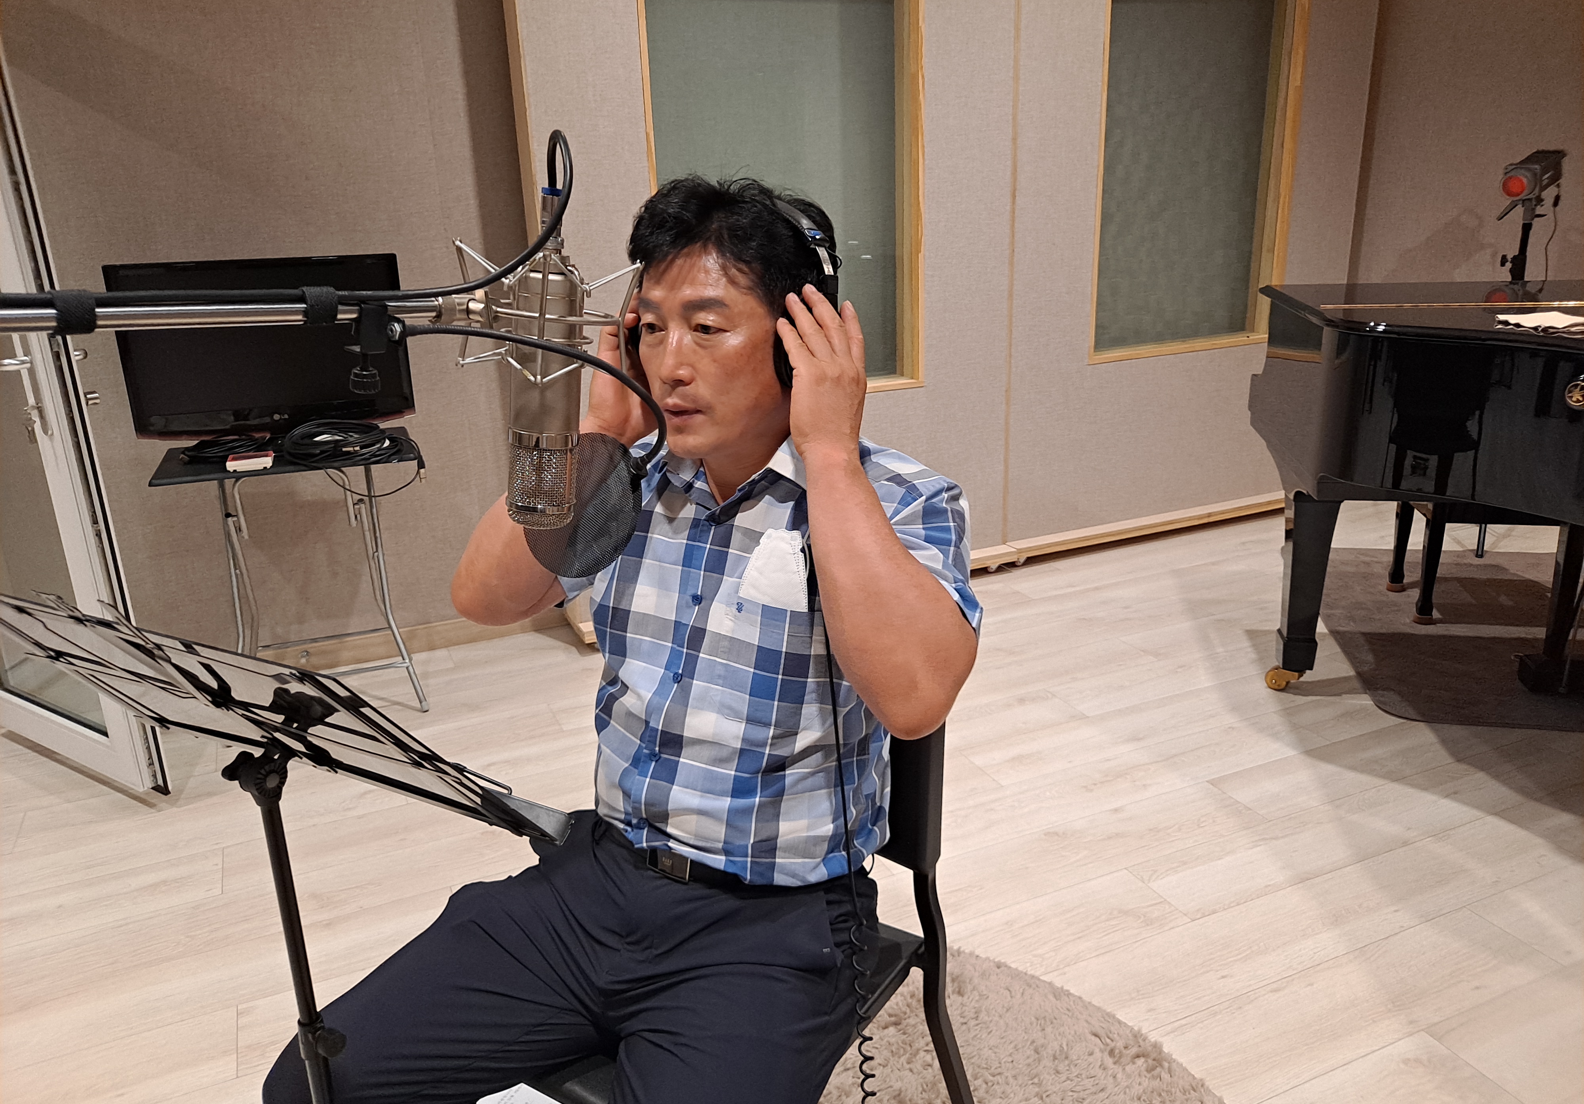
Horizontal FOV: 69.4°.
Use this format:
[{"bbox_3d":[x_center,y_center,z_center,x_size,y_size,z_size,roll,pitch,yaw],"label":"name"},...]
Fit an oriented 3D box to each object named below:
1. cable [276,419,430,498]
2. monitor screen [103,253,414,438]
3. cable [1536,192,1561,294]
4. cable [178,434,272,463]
[{"bbox_3d":[-1.078,-0.232,2.819,0.333,0.163,0.200,-7,19,-15],"label":"cable"},{"bbox_3d":[-1.295,-0.511,2.838,0.645,0.419,0.065,-9,20,-19],"label":"monitor screen"},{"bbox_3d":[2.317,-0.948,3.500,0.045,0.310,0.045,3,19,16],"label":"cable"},{"bbox_3d":[-1.386,-0.253,2.812,0.208,0.052,0.130,-7,19,-15],"label":"cable"}]

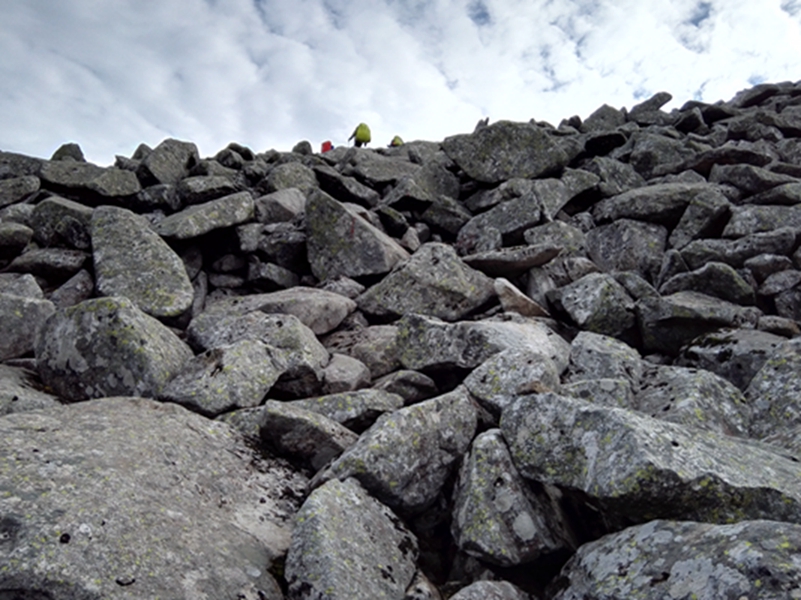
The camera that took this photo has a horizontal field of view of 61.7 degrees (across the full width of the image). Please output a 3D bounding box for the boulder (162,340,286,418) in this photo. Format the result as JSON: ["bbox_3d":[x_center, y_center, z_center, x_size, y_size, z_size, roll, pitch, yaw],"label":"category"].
[{"bbox_3d":[-0.876,0.384,3.300,0.600,0.370,0.420,1,-6,-8],"label":"boulder"}]

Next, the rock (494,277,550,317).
[{"bbox_3d":[0.819,-0.023,4.500,0.367,0.261,0.220,-2,-9,10],"label":"rock"}]

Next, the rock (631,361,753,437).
[{"bbox_3d":[1.328,0.475,3.050,0.475,0.368,0.450,-4,-10,23],"label":"rock"}]

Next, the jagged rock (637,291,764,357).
[{"bbox_3d":[1.733,0.148,3.900,0.630,0.370,0.450,-1,-6,13],"label":"jagged rock"}]

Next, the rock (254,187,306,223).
[{"bbox_3d":[-1.288,-1.025,7.200,0.546,0.376,0.420,2,-9,-10],"label":"rock"}]

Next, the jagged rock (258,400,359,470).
[{"bbox_3d":[-0.384,0.566,2.800,0.408,0.283,0.300,1,-9,-8],"label":"jagged rock"}]

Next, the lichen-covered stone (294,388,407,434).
[{"bbox_3d":[-0.277,0.514,3.150,0.550,0.190,0.350,0,-6,-3],"label":"lichen-covered stone"}]

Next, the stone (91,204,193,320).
[{"bbox_3d":[-1.866,-0.278,4.850,0.692,0.769,0.550,3,-10,-21],"label":"stone"}]

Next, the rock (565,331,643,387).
[{"bbox_3d":[1.056,0.319,3.487,0.406,0.320,0.356,-1,-7,9],"label":"rock"}]

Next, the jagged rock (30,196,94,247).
[{"bbox_3d":[-4.044,-0.930,8.000,0.640,0.550,0.550,2,-6,-14],"label":"jagged rock"}]

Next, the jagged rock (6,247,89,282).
[{"bbox_3d":[-2.903,-0.292,5.516,0.674,0.296,0.462,2,-7,-15],"label":"jagged rock"}]

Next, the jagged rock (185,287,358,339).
[{"bbox_3d":[-0.833,0.107,4.364,1.068,0.389,0.668,1,-7,-5],"label":"jagged rock"}]

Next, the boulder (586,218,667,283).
[{"bbox_3d":[1.863,-0.395,5.527,0.659,0.554,0.515,-1,-7,10],"label":"boulder"}]

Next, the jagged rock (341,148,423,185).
[{"bbox_3d":[-0.367,-2.430,12.300,1.400,0.550,0.950,0,-6,-1],"label":"jagged rock"}]

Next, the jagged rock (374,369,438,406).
[{"bbox_3d":[0.025,0.440,3.309,0.326,0.184,0.240,0,-7,0],"label":"jagged rock"}]

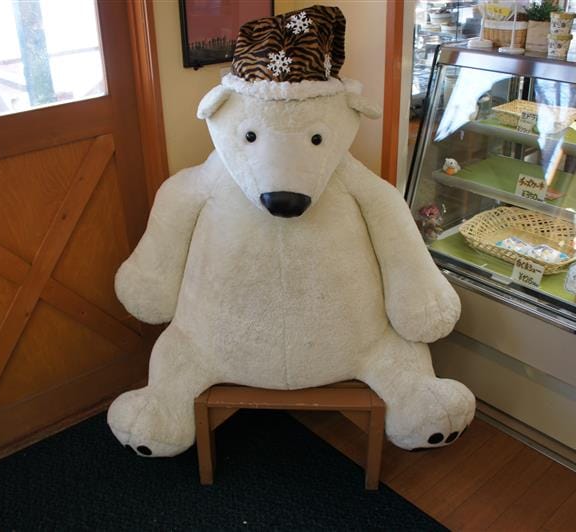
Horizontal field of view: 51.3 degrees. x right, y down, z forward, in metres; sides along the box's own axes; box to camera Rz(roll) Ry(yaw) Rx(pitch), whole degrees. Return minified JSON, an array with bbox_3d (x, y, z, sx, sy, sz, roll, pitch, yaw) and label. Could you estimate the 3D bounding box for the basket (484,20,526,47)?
[{"bbox_3d":[0.764,-0.819,2.090,0.140,0.090,0.120,17,32,28],"label":"basket"}]

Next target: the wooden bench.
[{"bbox_3d":[0.007,0.477,1.965,0.565,0.345,0.320,0,27,0],"label":"wooden bench"}]

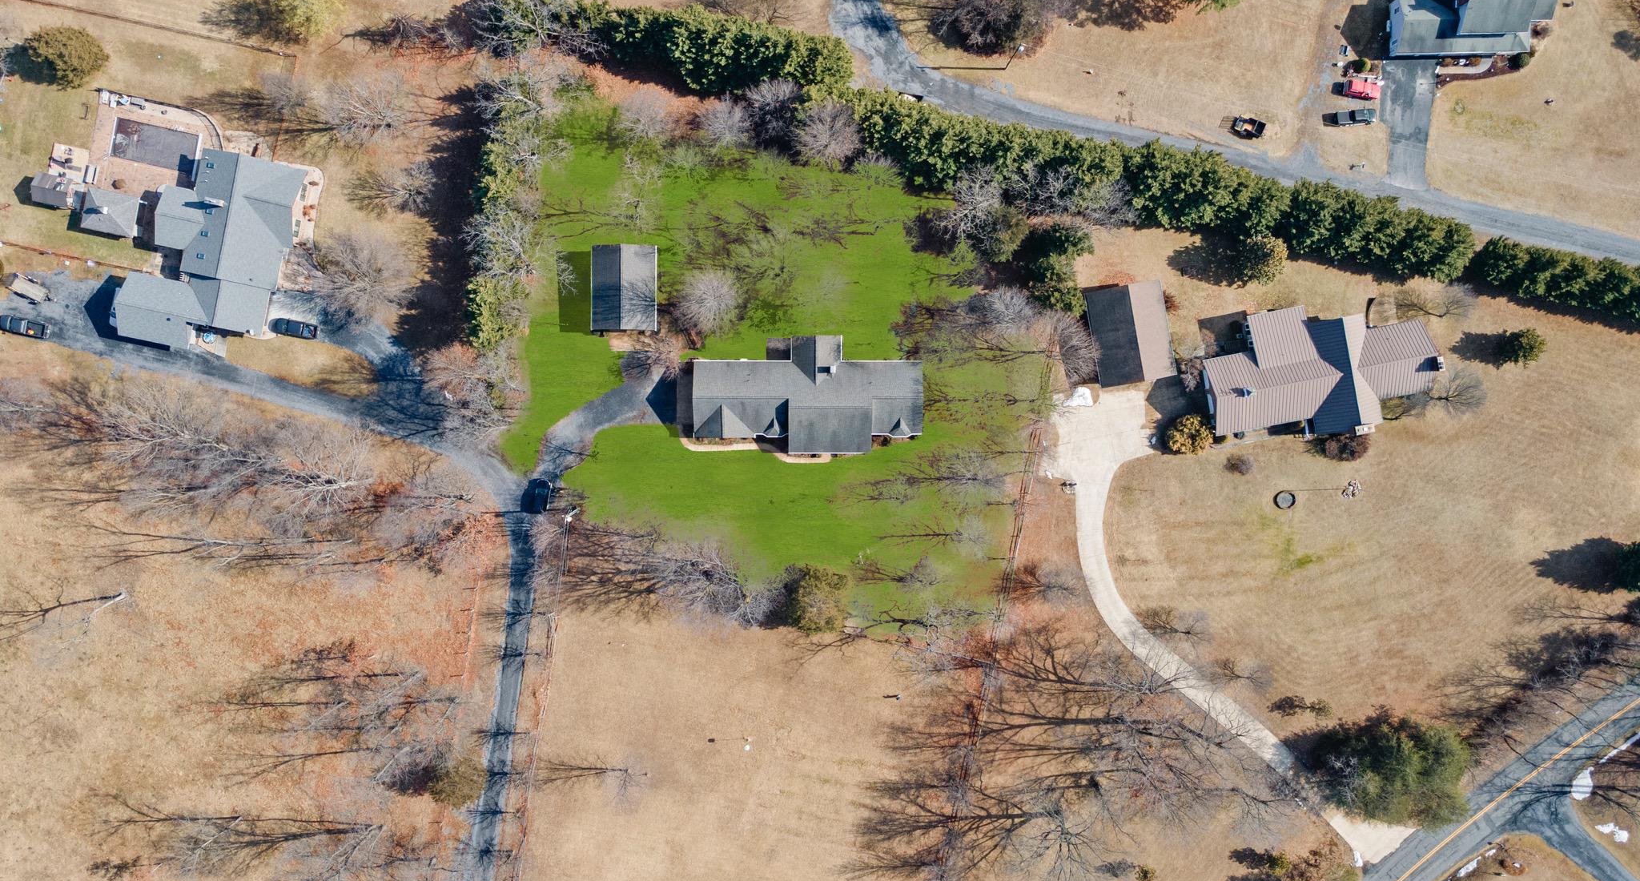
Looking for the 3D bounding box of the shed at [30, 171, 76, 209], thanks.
[{"bbox_3d":[-102.279,-33.431,152.164,4.690,3.000,3.910,12,92,-1],"label":"shed"}]

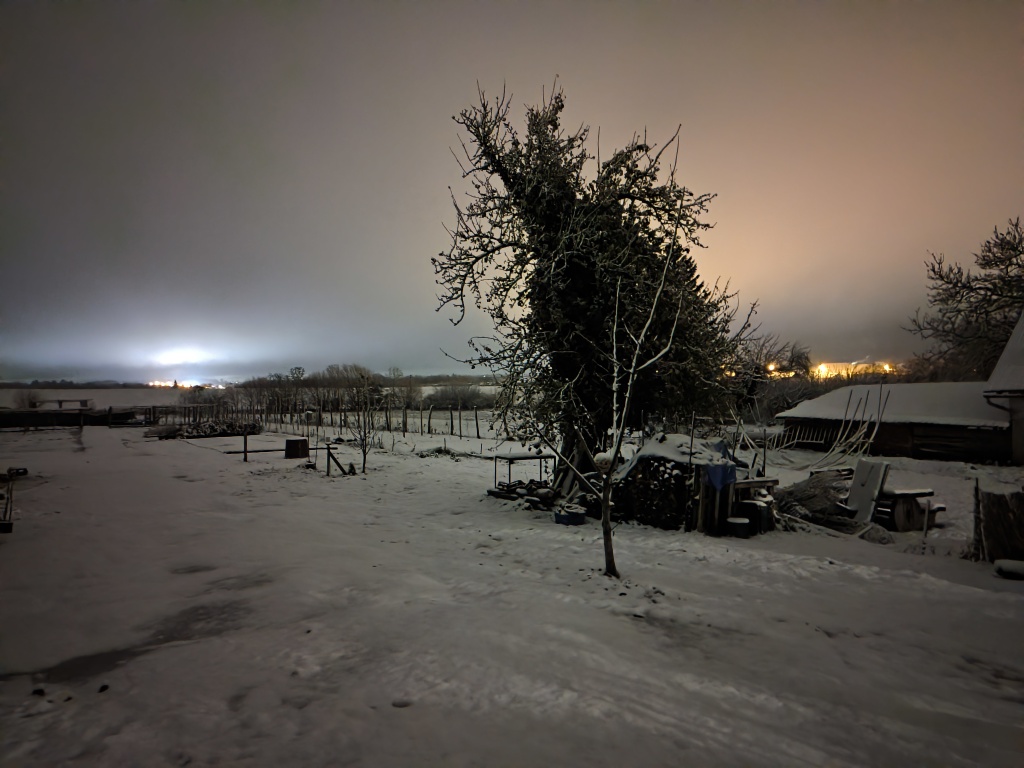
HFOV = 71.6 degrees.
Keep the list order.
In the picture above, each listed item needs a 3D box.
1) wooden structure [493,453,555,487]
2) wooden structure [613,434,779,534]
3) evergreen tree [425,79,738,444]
[{"bbox_3d":[0.330,2.020,15.600,1.250,0.780,0.750,0,0,-31],"label":"wooden structure"},{"bbox_3d":[3.200,1.700,12.400,1.900,1.400,2.000,0,0,-44],"label":"wooden structure"},{"bbox_3d":[1.750,-2.100,16.300,6.800,9.000,6.000,0,0,0],"label":"evergreen tree"}]

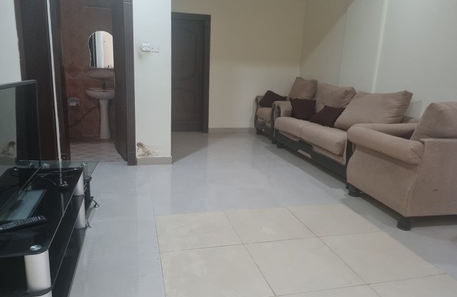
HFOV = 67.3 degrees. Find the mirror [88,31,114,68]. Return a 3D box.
[{"bbox_3d":[-1.993,-1.562,5.483,0.430,0.580,0.020,-1,14,-15],"label":"mirror"}]

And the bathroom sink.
[{"bbox_3d":[-1.968,-0.849,5.434,0.500,0.180,0.420,-1,14,-15],"label":"bathroom sink"}]

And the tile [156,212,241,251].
[{"bbox_3d":[-0.254,0.648,2.727,0.600,0.010,0.600,-1,14,-15],"label":"tile"}]

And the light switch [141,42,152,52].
[{"bbox_3d":[-0.971,-1.192,4.060,0.095,0.100,0.020,-1,14,-15],"label":"light switch"}]

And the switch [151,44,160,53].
[{"bbox_3d":[-0.868,-1.188,4.089,0.095,0.098,0.020,-1,14,-15],"label":"switch"}]

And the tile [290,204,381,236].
[{"bbox_3d":[0.904,0.621,3.040,0.600,0.010,0.600,-1,14,-15],"label":"tile"}]

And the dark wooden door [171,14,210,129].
[{"bbox_3d":[-0.829,-1.314,6.240,1.000,2.120,0.100,-1,14,-15],"label":"dark wooden door"}]

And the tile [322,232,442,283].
[{"bbox_3d":[1.059,0.762,2.478,0.600,0.010,0.600,-1,14,-15],"label":"tile"}]

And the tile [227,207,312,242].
[{"bbox_3d":[0.325,0.634,2.884,0.600,0.010,0.600,-1,14,-15],"label":"tile"}]

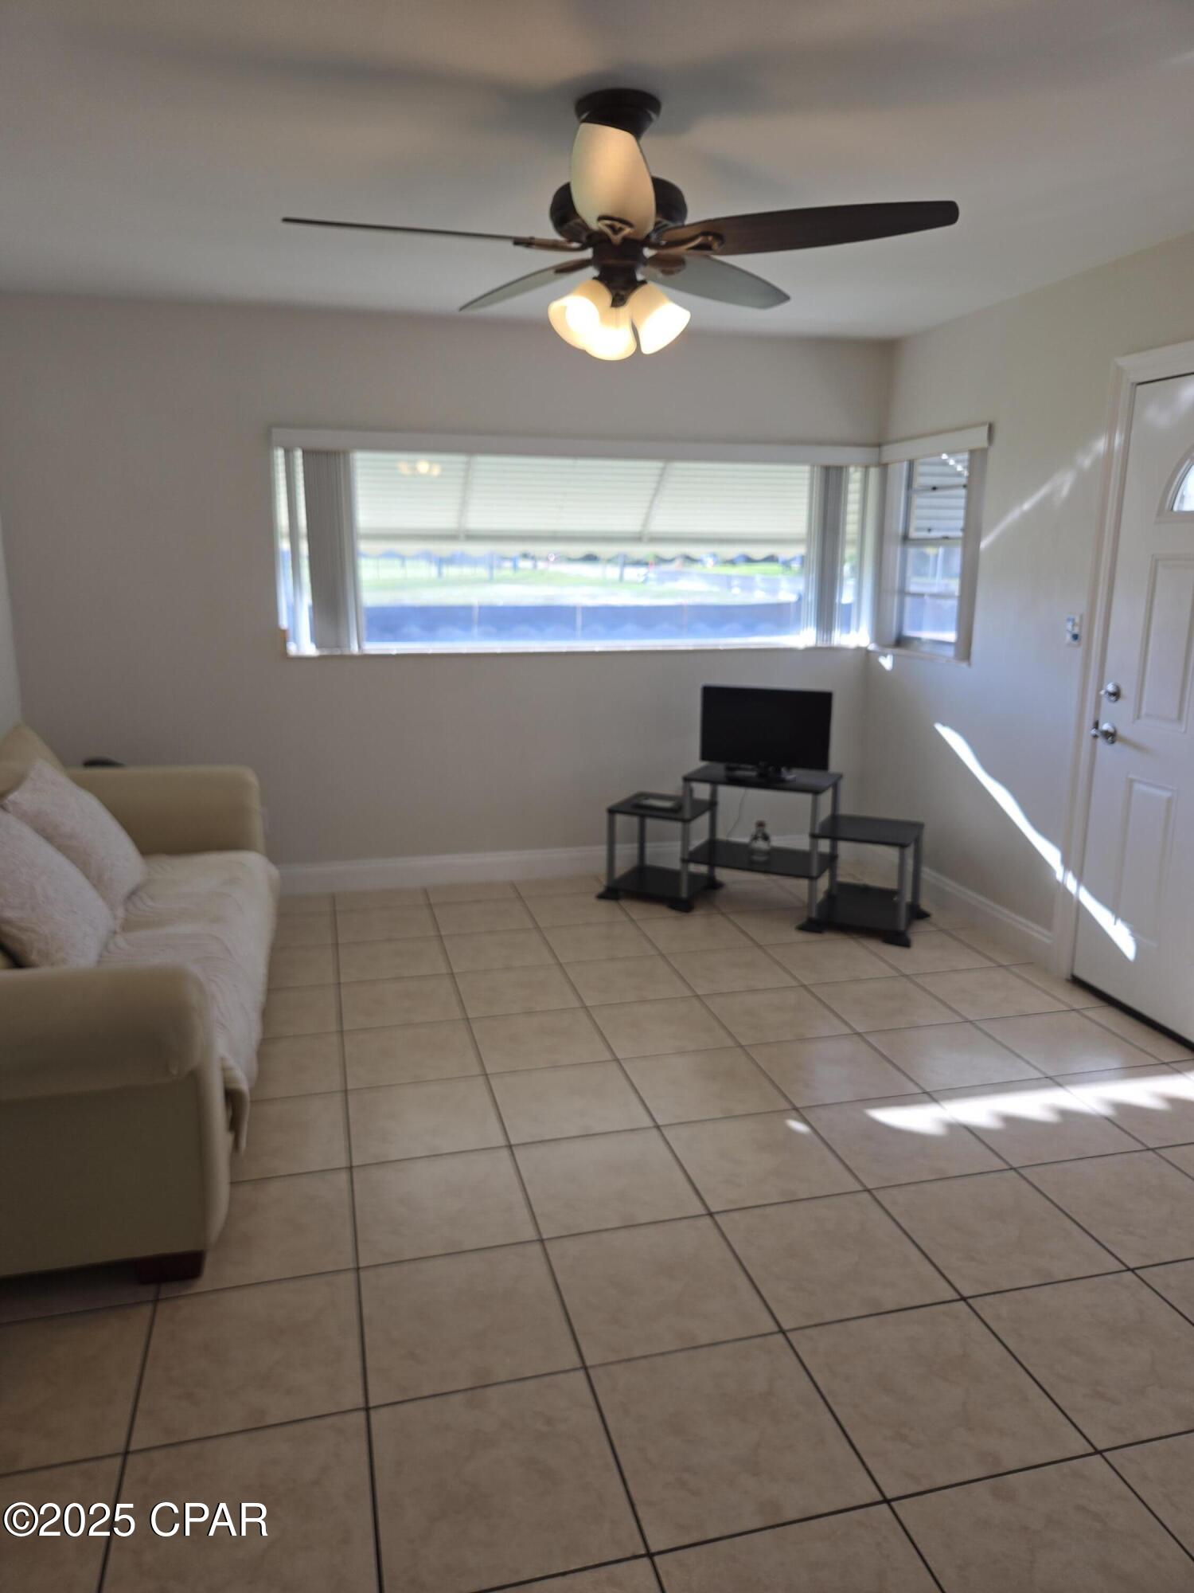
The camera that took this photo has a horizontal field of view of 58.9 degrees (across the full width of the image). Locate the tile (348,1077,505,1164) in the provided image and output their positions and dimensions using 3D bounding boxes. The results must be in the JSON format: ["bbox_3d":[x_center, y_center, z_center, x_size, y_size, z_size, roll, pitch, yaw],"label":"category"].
[{"bbox_3d":[-0.464,0.869,2.857,0.390,0.010,0.390,-3,13,-14],"label":"tile"}]

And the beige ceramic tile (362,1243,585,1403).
[{"bbox_3d":[-0.264,1.040,2.112,0.397,0.012,0.397,-3,13,-14],"label":"beige ceramic tile"}]

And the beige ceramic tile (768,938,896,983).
[{"bbox_3d":[0.885,0.628,4.001,0.390,0.010,0.390,-3,13,-14],"label":"beige ceramic tile"}]

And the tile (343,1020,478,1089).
[{"bbox_3d":[-0.568,0.793,3.268,0.396,0.010,0.396,-3,13,-14],"label":"tile"}]

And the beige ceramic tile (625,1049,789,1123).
[{"bbox_3d":[0.311,0.835,3.065,0.397,0.012,0.397,-3,13,-14],"label":"beige ceramic tile"}]

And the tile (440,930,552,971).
[{"bbox_3d":[-0.375,0.601,4.101,0.397,0.012,0.397,-3,13,-14],"label":"tile"}]

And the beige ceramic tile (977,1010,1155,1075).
[{"bbox_3d":[1.472,0.778,3.353,0.390,0.010,0.390,-3,13,-14],"label":"beige ceramic tile"}]

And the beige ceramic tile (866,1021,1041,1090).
[{"bbox_3d":[1.085,0.797,3.254,0.390,0.010,0.390,-3,13,-14],"label":"beige ceramic tile"}]

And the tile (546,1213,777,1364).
[{"bbox_3d":[0.123,1.021,2.210,0.397,0.012,0.397,-3,13,-14],"label":"tile"}]

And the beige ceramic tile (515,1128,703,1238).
[{"bbox_3d":[0.023,0.937,2.588,0.397,0.012,0.397,-3,13,-14],"label":"beige ceramic tile"}]

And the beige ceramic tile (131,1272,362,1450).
[{"bbox_3d":[-0.652,1.058,2.014,0.397,0.012,0.397,-3,13,-14],"label":"beige ceramic tile"}]

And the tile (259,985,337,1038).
[{"bbox_3d":[-1.050,0.721,3.527,0.397,0.012,0.397,-3,13,-14],"label":"tile"}]

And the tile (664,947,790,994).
[{"bbox_3d":[0.498,0.646,3.902,0.390,0.010,0.390,-3,13,-14],"label":"tile"}]

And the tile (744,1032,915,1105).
[{"bbox_3d":[0.698,0.817,3.163,0.397,0.012,0.397,-3,13,-14],"label":"tile"}]

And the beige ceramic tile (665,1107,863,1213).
[{"bbox_3d":[0.410,0.917,2.681,0.390,0.010,0.390,-3,13,-14],"label":"beige ceramic tile"}]

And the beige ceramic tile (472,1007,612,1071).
[{"bbox_3d":[-0.178,0.773,3.366,0.396,0.010,0.396,-3,13,-14],"label":"beige ceramic tile"}]

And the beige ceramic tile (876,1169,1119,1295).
[{"bbox_3d":[0.901,0.987,2.423,0.396,0.010,0.396,-3,13,-14],"label":"beige ceramic tile"}]

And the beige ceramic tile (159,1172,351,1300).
[{"bbox_3d":[-0.756,0.983,2.409,0.396,0.010,0.396,-3,13,-14],"label":"beige ceramic tile"}]

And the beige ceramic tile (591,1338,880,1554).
[{"bbox_3d":[0.224,1.112,1.846,0.396,0.010,0.396,-3,13,-14],"label":"beige ceramic tile"}]

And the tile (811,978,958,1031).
[{"bbox_3d":[0.986,0.715,3.639,0.397,0.012,0.397,-3,13,-14],"label":"tile"}]

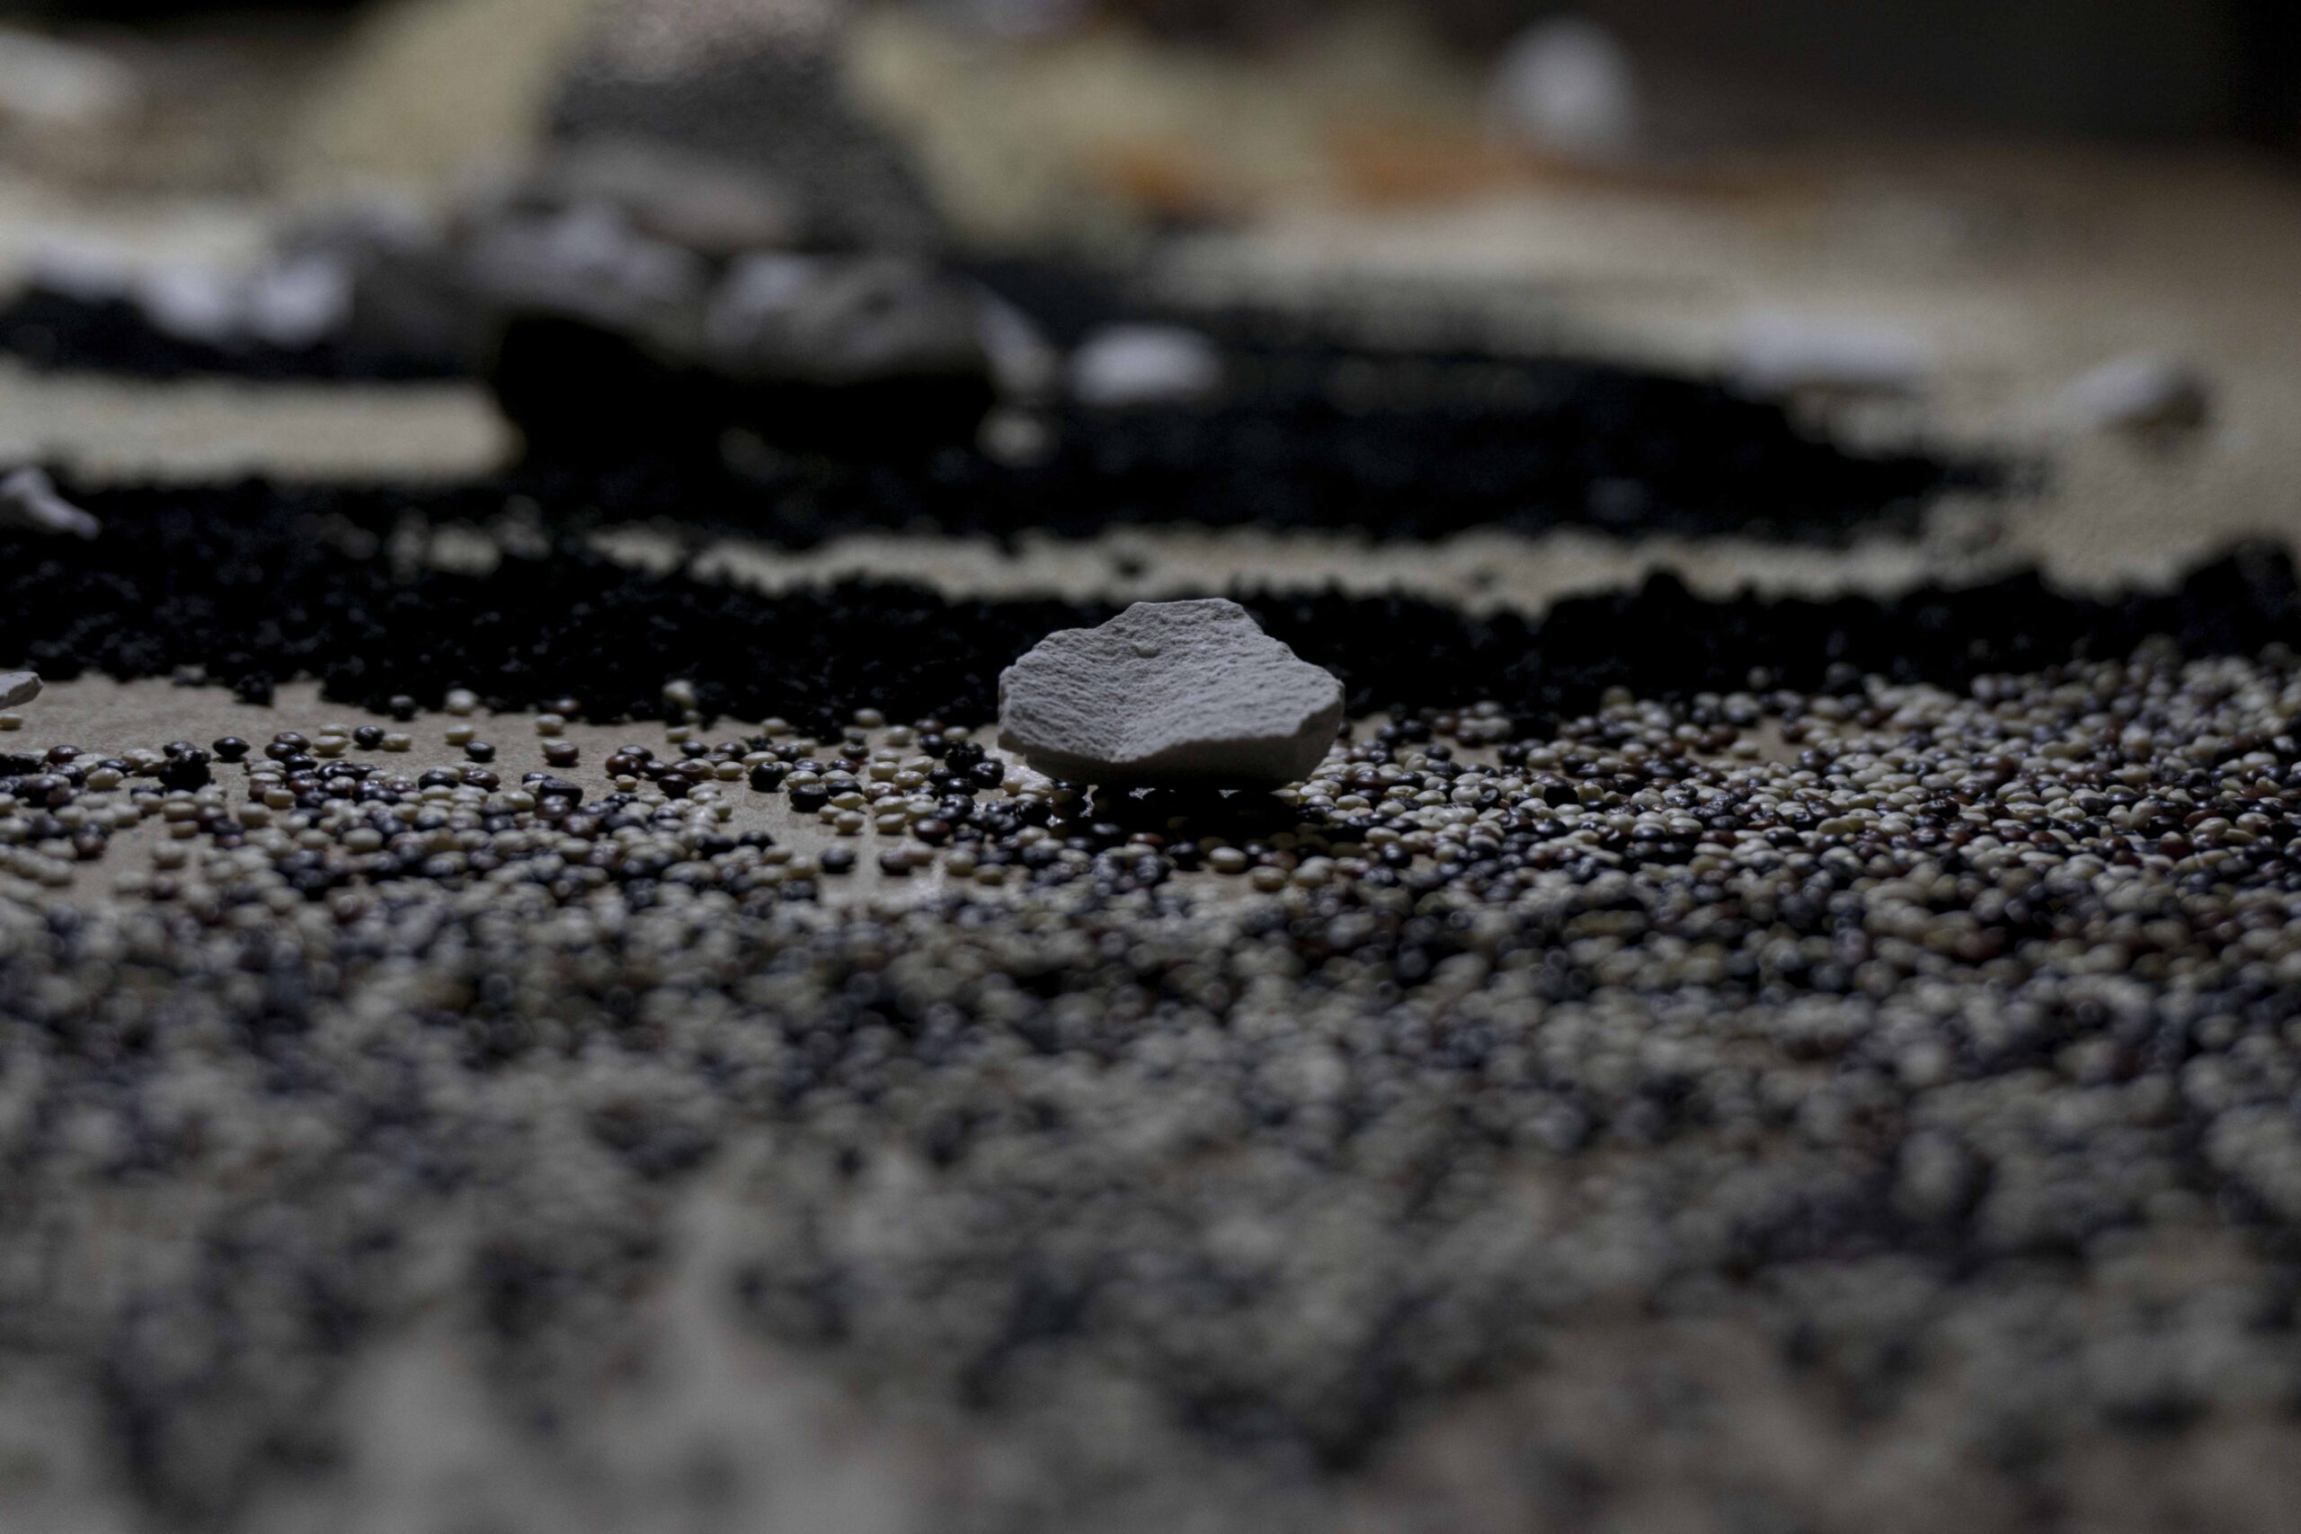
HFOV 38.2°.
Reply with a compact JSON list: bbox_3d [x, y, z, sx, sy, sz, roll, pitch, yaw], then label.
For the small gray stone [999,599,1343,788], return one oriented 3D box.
[{"bbox_3d":[0.001,-0.005,0.210,0.021,0.011,0.015,0,15,0],"label":"small gray stone"}]

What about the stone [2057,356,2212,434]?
[{"bbox_3d":[0.103,-0.039,0.349,0.017,0.008,0.013,0,15,0],"label":"stone"}]

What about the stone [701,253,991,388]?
[{"bbox_3d":[-0.034,-0.050,0.372,0.031,0.015,0.024,0,15,0],"label":"stone"}]

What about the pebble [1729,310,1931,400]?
[{"bbox_3d":[0.077,-0.047,0.375,0.022,0.009,0.017,0,15,0],"label":"pebble"}]

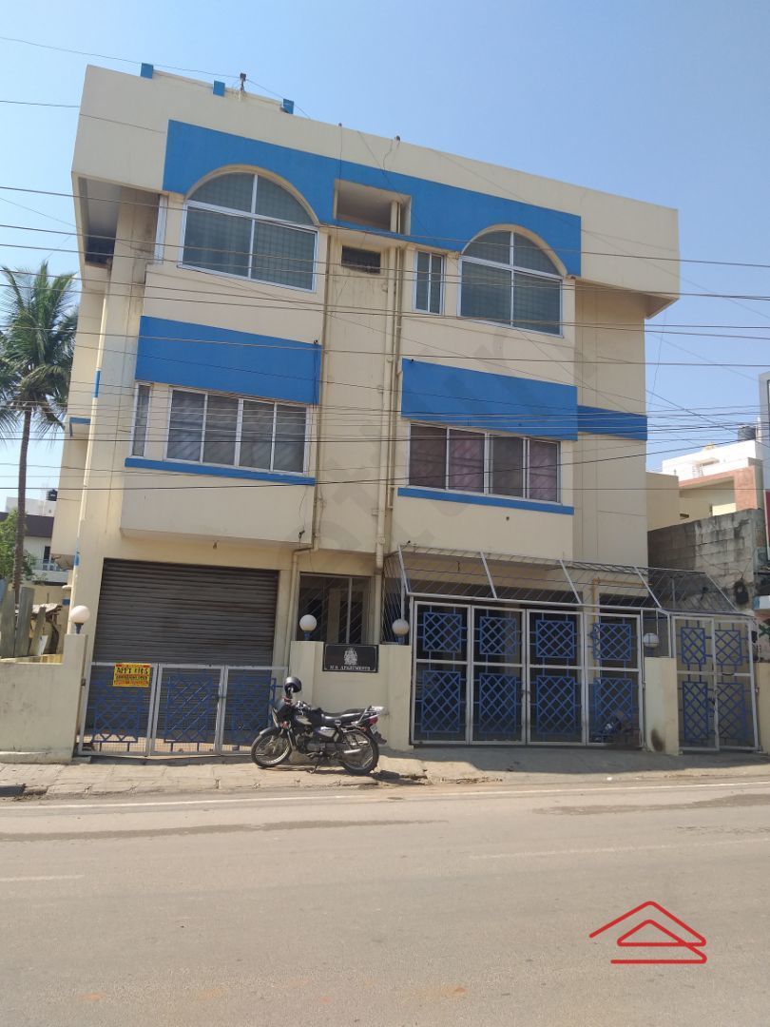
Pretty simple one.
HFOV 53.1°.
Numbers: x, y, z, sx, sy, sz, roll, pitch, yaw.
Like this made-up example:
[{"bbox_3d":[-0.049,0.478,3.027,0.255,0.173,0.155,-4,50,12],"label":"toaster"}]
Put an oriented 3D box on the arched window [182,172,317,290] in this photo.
[{"bbox_3d":[-2.250,-4.958,13.361,2.394,2.006,0.150,6,-10,-17],"label":"arched window"}]

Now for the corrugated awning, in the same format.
[{"bbox_3d":[3.365,1.262,13.847,6.478,0.889,0.900,6,-10,-17],"label":"corrugated awning"}]

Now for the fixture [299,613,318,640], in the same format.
[{"bbox_3d":[-1.186,1.771,11.953,0.265,0.390,0.265,6,-10,-17],"label":"fixture"}]

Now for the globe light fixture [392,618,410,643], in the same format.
[{"bbox_3d":[0.252,1.901,12.392,0.265,0.390,0.265,3,-10,0],"label":"globe light fixture"}]

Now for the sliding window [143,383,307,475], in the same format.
[{"bbox_3d":[-2.328,-1.255,11.910,2.250,1.146,0.150,5,-10,-17],"label":"sliding window"}]

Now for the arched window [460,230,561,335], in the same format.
[{"bbox_3d":[2.461,-4.512,14.795,2.206,1.968,0.150,6,-10,-17],"label":"arched window"}]

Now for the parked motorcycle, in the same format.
[{"bbox_3d":[-0.889,2.892,10.483,1.950,1.160,0.720,0,-10,17],"label":"parked motorcycle"}]

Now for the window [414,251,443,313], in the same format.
[{"bbox_3d":[0.759,-3.987,13.323,0.504,1.113,0.120,5,-10,-17],"label":"window"}]

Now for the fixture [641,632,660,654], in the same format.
[{"bbox_3d":[4.749,2.340,13.760,0.265,0.390,0.265,6,-10,-17],"label":"fixture"}]

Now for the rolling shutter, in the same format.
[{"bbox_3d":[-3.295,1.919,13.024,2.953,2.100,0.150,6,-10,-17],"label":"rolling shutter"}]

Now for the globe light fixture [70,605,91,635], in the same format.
[{"bbox_3d":[-4.346,1.519,10.983,0.265,0.400,0.265,6,-10,-17],"label":"globe light fixture"}]

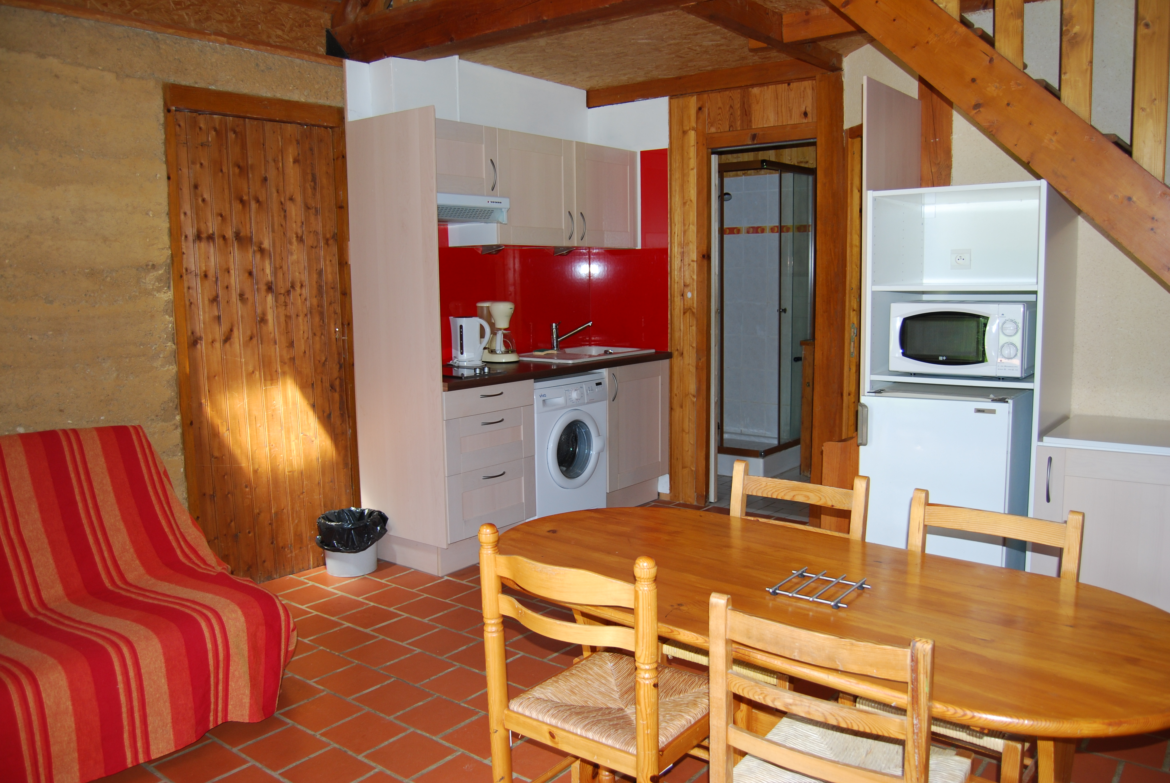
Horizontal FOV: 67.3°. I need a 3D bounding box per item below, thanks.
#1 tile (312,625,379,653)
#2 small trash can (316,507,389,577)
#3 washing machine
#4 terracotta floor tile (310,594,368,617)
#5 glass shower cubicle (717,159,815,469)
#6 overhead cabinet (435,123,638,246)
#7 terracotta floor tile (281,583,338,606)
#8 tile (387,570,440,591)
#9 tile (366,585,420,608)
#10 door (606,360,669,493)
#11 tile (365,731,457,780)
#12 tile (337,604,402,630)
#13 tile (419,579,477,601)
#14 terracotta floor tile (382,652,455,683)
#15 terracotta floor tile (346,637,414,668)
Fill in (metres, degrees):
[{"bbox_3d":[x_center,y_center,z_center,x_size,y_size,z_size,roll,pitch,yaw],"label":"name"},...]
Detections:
[{"bbox_3d":[-0.911,0.947,3.340,0.193,0.012,0.187,5,9,38],"label":"tile"},{"bbox_3d":[-1.123,0.719,4.225,0.320,0.270,0.310,-3,8,-15],"label":"small trash can"},{"bbox_3d":[-0.272,0.327,4.887,0.570,0.850,0.597,6,10,39],"label":"washing machine"},{"bbox_3d":[-1.008,0.886,3.608,0.195,0.012,0.193,5,9,38],"label":"terracotta floor tile"},{"bbox_3d":[1.124,-0.505,6.300,0.780,2.090,0.760,6,10,39],"label":"glass shower cubicle"},{"bbox_3d":[-0.389,-1.073,4.752,0.385,0.578,1.836,5,9,38],"label":"overhead cabinet"},{"bbox_3d":[-1.192,0.890,3.808,0.193,0.012,0.187,5,9,38],"label":"terracotta floor tile"},{"bbox_3d":[-0.758,0.845,3.903,0.195,0.012,0.193,5,9,38],"label":"tile"},{"bbox_3d":[-0.822,0.890,3.771,0.193,0.012,0.187,5,9,38],"label":"tile"},{"bbox_3d":[0.311,0.190,5.122,0.022,0.700,0.598,5,9,39],"label":"door"},{"bbox_3d":[-0.502,1.047,2.523,0.193,0.012,0.187,5,9,38],"label":"tile"},{"bbox_3d":[-0.864,0.918,3.554,0.193,0.012,0.187,5,9,38],"label":"tile"},{"bbox_3d":[-0.621,0.895,3.947,0.202,0.015,0.193,5,10,37],"label":"tile"},{"bbox_3d":[-0.599,1.000,3.164,0.202,0.015,0.193,5,10,37],"label":"terracotta floor tile"},{"bbox_3d":[-0.734,0.942,3.151,0.195,0.012,0.193,5,9,38],"label":"terracotta floor tile"}]

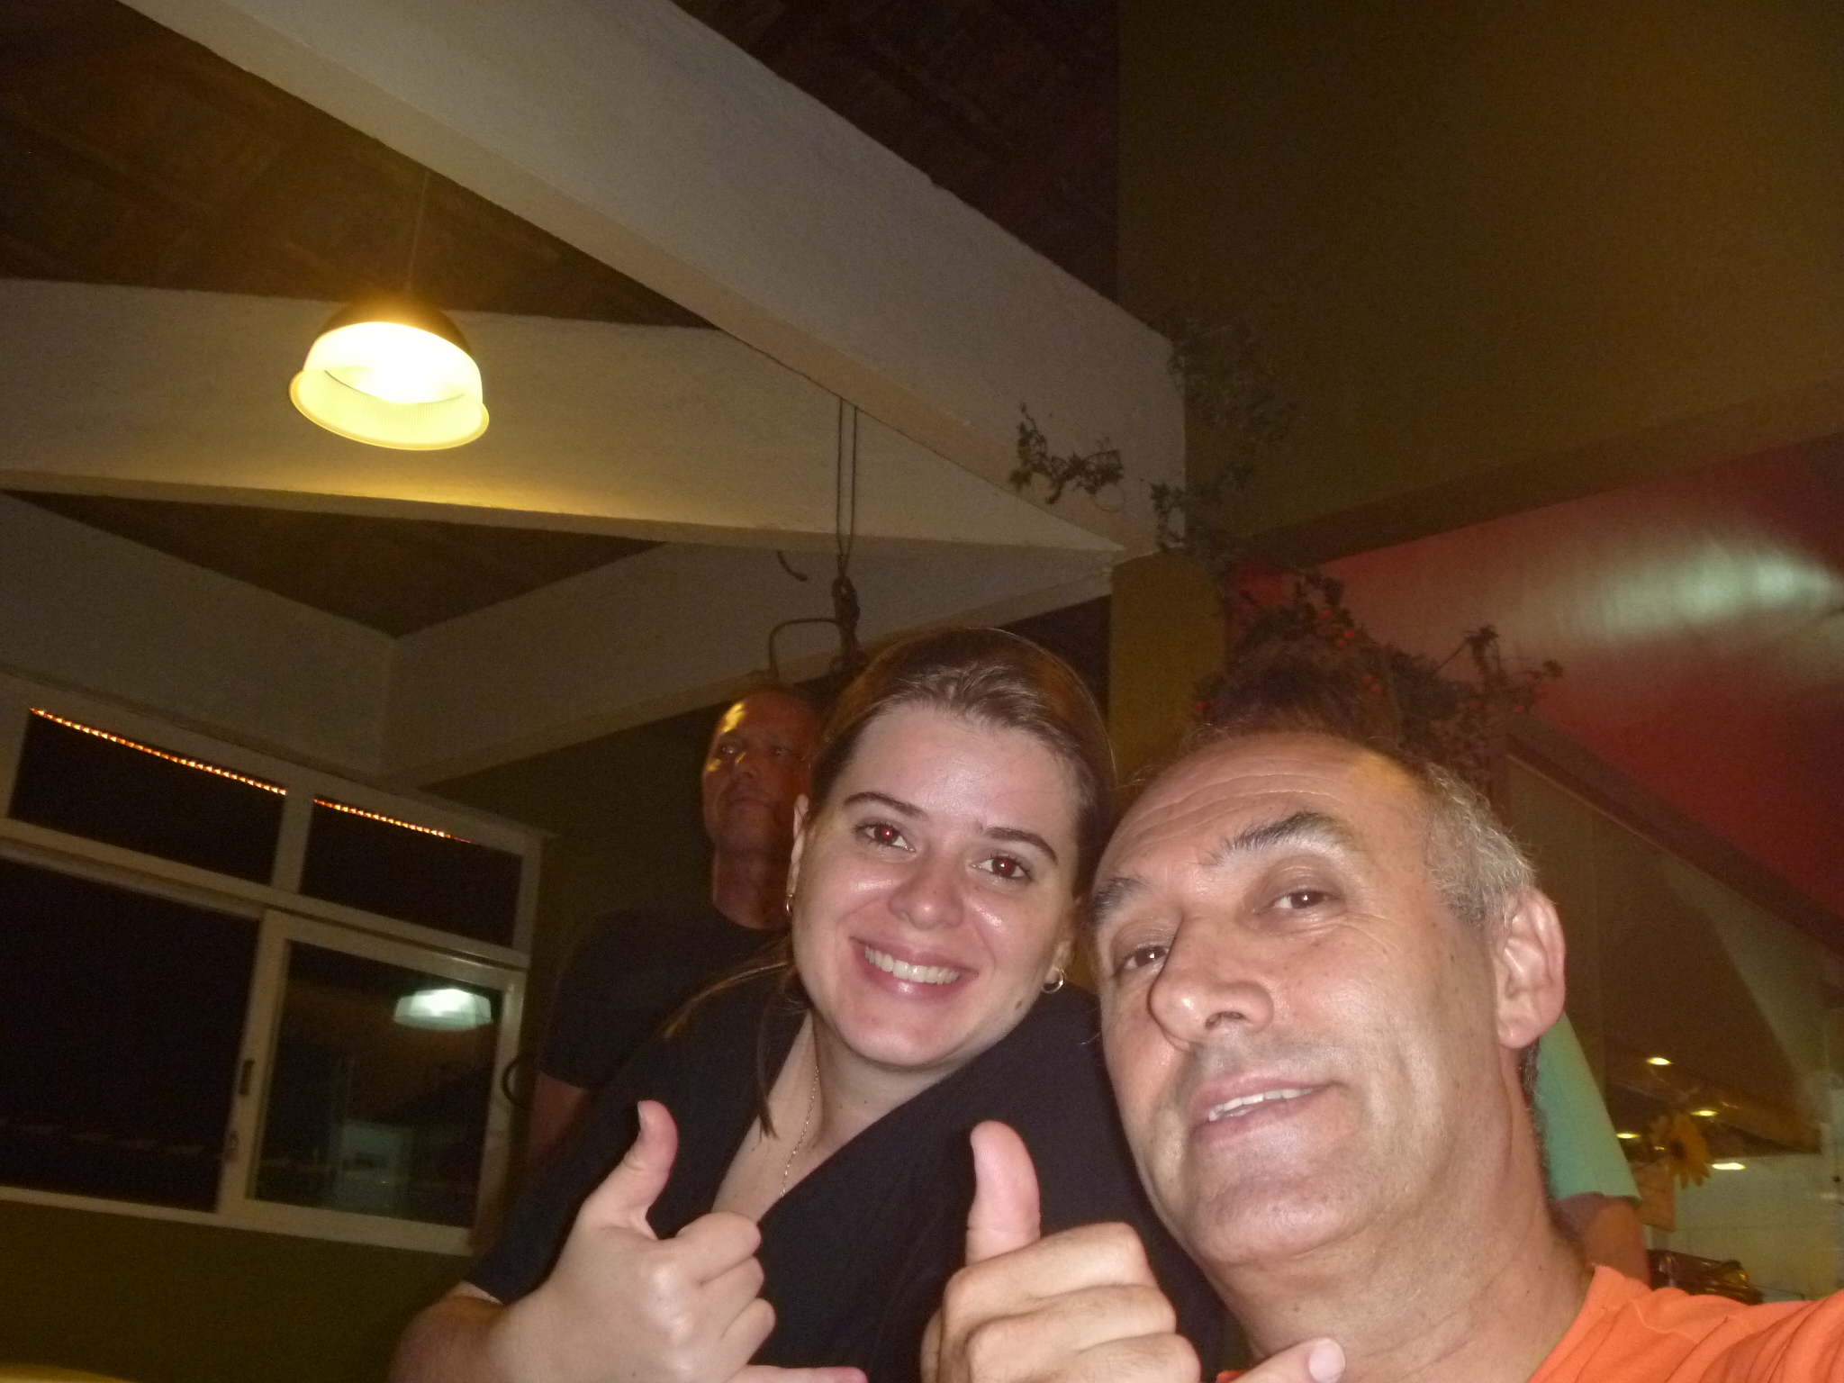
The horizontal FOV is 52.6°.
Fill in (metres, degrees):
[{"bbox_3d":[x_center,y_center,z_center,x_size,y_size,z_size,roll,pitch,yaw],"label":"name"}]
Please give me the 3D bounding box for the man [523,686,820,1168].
[{"bbox_3d":[-0.229,0.820,1.840,0.560,1.760,0.340,1,-21,6],"label":"man"}]

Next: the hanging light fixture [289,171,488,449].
[{"bbox_3d":[-0.803,-0.636,2.925,0.308,0.426,0.308,3,-21,0],"label":"hanging light fixture"}]

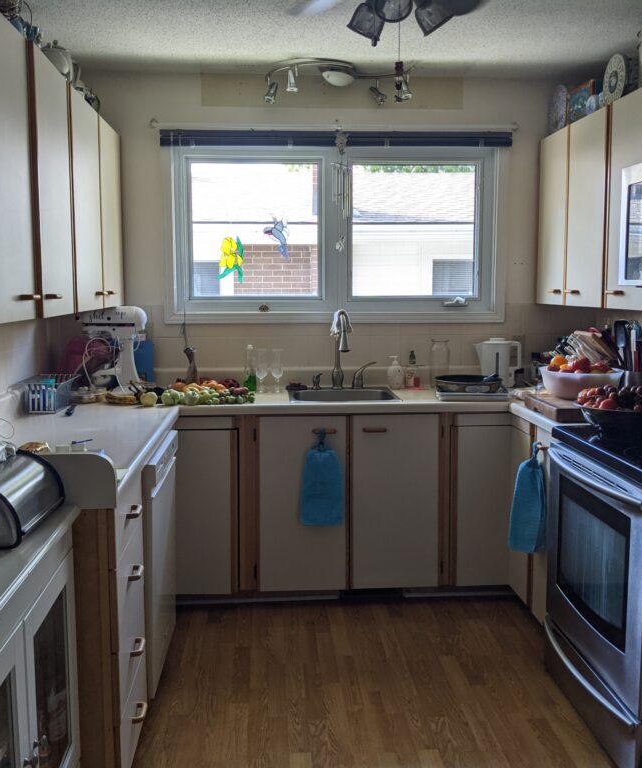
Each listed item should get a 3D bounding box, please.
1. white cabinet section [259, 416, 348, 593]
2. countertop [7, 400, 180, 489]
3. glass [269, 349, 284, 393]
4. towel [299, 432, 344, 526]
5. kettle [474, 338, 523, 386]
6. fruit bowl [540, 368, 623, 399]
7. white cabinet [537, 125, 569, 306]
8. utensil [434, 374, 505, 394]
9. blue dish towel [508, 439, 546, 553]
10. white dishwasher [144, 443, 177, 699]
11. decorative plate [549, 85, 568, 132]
[{"bbox_3d":[-0.095,0.474,3.647,0.372,0.751,0.580,0,7,-4],"label":"white cabinet section"},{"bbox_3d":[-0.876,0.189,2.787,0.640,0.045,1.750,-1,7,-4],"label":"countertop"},{"bbox_3d":[-0.217,-0.067,3.875,0.070,0.210,0.070,-1,7,-4],"label":"glass"},{"bbox_3d":[0.002,0.409,3.441,0.190,0.410,0.040,-1,7,-4],"label":"towel"},{"bbox_3d":[0.875,-0.105,3.968,0.240,0.243,0.155,-1,7,-4],"label":"kettle"},{"bbox_3d":[1.082,-0.004,3.329,0.350,0.120,0.350,0,7,0],"label":"fruit bowl"},{"bbox_3d":[1.267,-0.790,3.857,0.315,0.815,0.345,-1,7,-4],"label":"white cabinet"},{"bbox_3d":[0.683,-0.006,3.679,0.320,0.060,0.320,-1,7,-4],"label":"utensil"},{"bbox_3d":[0.791,0.422,3.056,0.085,0.420,0.180,-1,7,-4],"label":"blue dish towel"},{"bbox_3d":[-0.862,0.643,2.925,0.600,0.840,0.600,-1,7,-4],"label":"white dishwasher"},{"bbox_3d":[1.144,-1.310,3.823,0.035,0.240,0.240,6,6,-5],"label":"decorative plate"}]

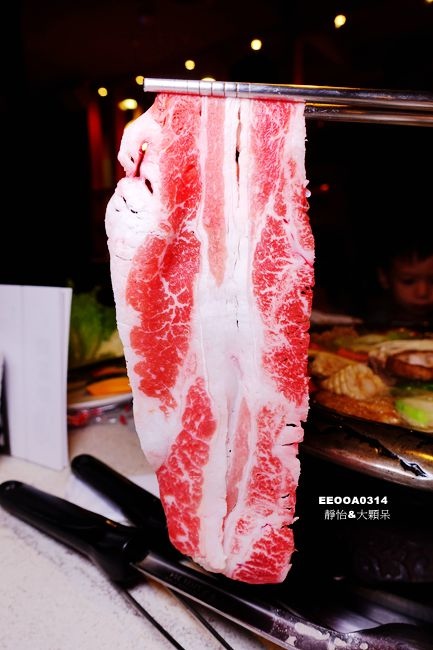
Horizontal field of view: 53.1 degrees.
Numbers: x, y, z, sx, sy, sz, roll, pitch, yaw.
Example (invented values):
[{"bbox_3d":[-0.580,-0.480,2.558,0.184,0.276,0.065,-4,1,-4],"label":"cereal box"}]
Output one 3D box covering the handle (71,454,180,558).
[{"bbox_3d":[-0.077,0.140,0.348,0.023,0.026,0.127,-9,14,-42],"label":"handle"}]

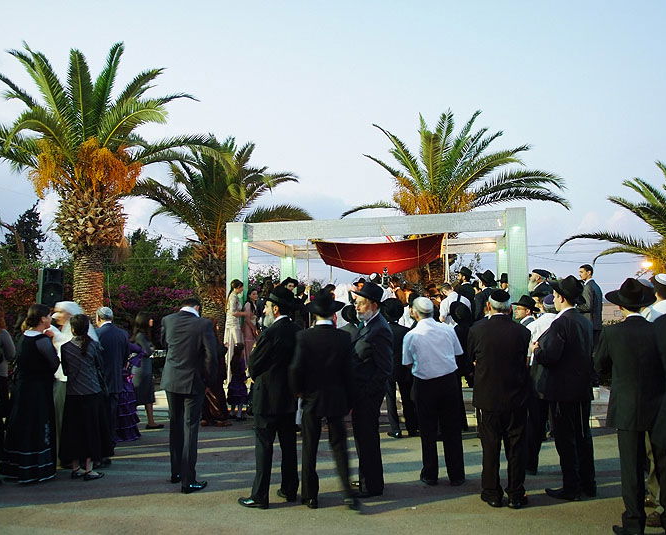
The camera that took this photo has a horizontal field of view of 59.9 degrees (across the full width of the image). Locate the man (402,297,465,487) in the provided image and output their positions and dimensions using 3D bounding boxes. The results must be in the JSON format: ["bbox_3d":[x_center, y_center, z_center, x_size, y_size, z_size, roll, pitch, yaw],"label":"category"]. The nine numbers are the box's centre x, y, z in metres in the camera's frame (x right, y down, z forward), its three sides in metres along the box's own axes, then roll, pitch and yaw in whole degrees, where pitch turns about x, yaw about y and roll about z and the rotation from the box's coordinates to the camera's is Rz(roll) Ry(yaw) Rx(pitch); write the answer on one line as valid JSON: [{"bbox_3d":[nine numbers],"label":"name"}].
[{"bbox_3d":[0.938,1.135,5.342,0.580,1.710,0.370,0,-4,-12],"label":"man"}]

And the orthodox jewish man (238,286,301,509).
[{"bbox_3d":[-0.515,1.072,4.847,0.450,1.800,0.540,-3,-5,31],"label":"orthodox jewish man"}]

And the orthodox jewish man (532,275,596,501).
[{"bbox_3d":[1.922,1.009,4.920,0.520,1.810,0.420,4,-7,-43],"label":"orthodox jewish man"}]

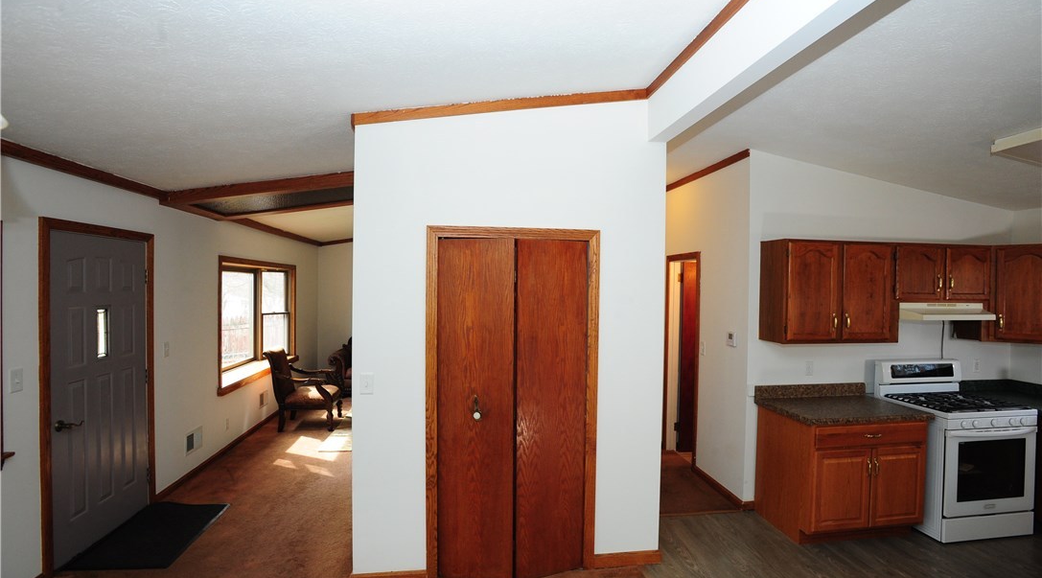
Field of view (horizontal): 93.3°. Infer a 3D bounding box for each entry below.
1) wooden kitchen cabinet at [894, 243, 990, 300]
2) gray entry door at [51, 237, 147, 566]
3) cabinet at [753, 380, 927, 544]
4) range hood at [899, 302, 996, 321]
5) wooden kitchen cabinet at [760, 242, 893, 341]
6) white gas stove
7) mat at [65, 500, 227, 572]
[{"bbox_3d":[3.186,-0.121,3.872,0.755,0.440,0.335,0,1,-7],"label":"wooden kitchen cabinet"},{"bbox_3d":[-2.862,0.673,3.373,0.045,2.050,0.921,0,1,-8],"label":"gray entry door"},{"bbox_3d":[2.360,1.273,3.660,0.935,0.996,0.618,0,1,-8],"label":"cabinet"},{"bbox_3d":[3.180,0.167,3.799,0.710,0.125,0.485,0,1,-7],"label":"range hood"},{"bbox_3d":[2.353,0.022,3.774,0.920,0.760,0.335,0,1,-7],"label":"wooden kitchen cabinet"},{"bbox_3d":[3.297,1.188,3.777,0.761,1.179,0.658,0,1,-8],"label":"white gas stove"},{"bbox_3d":[-2.544,1.698,3.449,0.616,0.012,0.905,0,1,-8],"label":"mat"}]

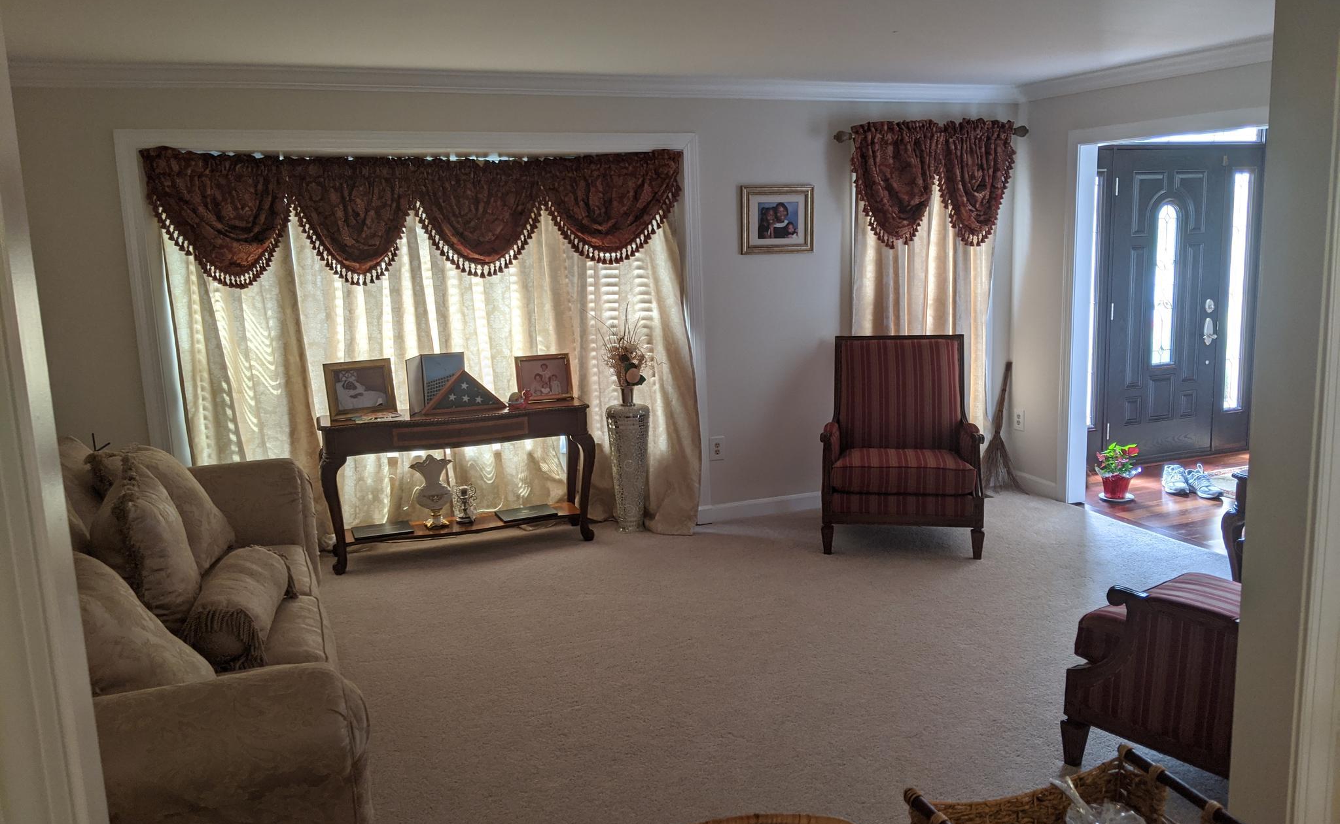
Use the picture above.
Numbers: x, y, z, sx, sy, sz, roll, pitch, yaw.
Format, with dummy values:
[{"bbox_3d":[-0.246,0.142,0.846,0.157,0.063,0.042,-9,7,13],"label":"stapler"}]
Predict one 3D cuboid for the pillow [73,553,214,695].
[{"bbox_3d":[-1.403,0.555,2.613,0.220,0.500,0.500,-38,21,-18],"label":"pillow"}]

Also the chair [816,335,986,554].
[{"bbox_3d":[1.210,0.148,5.458,0.780,1.010,0.820,0,10,11],"label":"chair"}]

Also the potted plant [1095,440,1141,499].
[{"bbox_3d":[2.614,0.354,6.090,0.240,0.310,0.240,-1,10,8],"label":"potted plant"}]

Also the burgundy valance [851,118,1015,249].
[{"bbox_3d":[1.524,-1.301,5.994,1.130,0.710,0.120,-6,11,-22],"label":"burgundy valance"}]

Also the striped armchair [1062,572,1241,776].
[{"bbox_3d":[1.706,0.584,2.992,0.770,1.000,0.820,-9,12,-35],"label":"striped armchair"}]

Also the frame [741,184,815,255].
[{"bbox_3d":[0.596,-1.050,5.720,0.457,0.372,0.030,-6,11,-22],"label":"frame"}]

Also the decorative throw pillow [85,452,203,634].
[{"bbox_3d":[-1.660,0.422,3.340,0.210,0.460,0.460,-15,12,-9],"label":"decorative throw pillow"}]

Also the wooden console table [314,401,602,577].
[{"bbox_3d":[-1.101,0.368,5.504,1.370,0.750,0.390,-5,10,-17],"label":"wooden console table"}]

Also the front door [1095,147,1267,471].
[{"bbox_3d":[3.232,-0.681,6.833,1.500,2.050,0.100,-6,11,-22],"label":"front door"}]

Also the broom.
[{"bbox_3d":[2.042,0.111,6.435,0.250,0.740,0.120,3,0,14],"label":"broom"}]

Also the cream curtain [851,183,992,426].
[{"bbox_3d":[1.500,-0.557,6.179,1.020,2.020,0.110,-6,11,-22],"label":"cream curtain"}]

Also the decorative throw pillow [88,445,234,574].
[{"bbox_3d":[-1.842,0.353,3.779,0.200,0.460,0.460,-23,6,11],"label":"decorative throw pillow"}]

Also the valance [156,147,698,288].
[{"bbox_3d":[-1.108,-0.957,5.067,2.535,0.620,0.130,-6,11,-22],"label":"valance"}]

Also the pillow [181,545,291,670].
[{"bbox_3d":[-1.282,0.584,3.152,0.220,0.220,0.540,-4,10,-11],"label":"pillow"}]

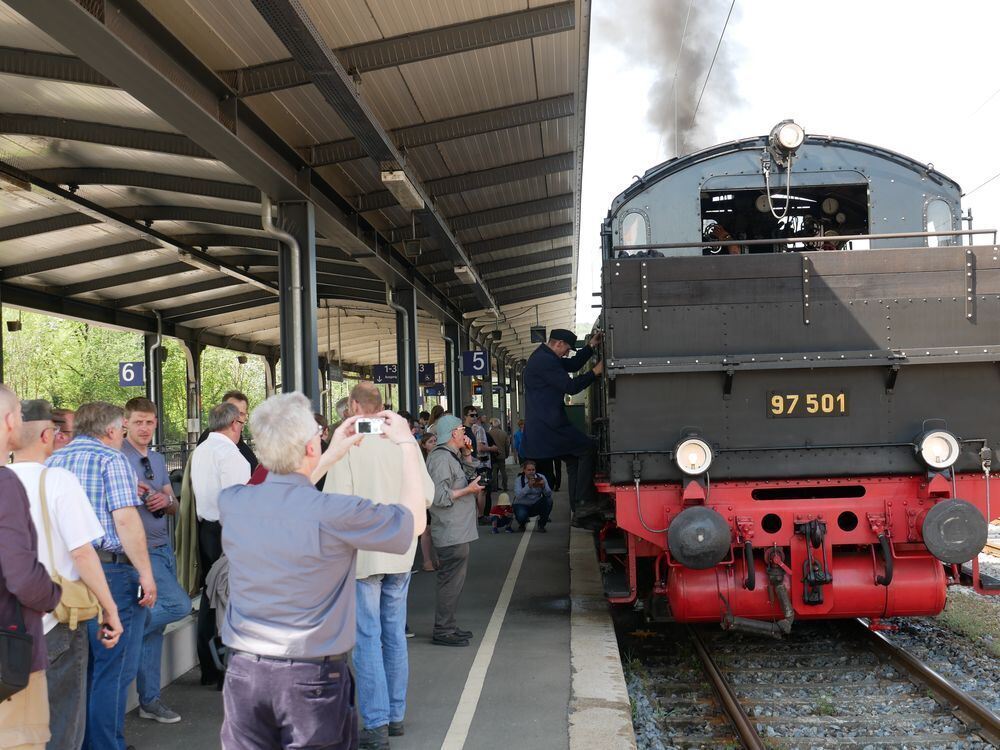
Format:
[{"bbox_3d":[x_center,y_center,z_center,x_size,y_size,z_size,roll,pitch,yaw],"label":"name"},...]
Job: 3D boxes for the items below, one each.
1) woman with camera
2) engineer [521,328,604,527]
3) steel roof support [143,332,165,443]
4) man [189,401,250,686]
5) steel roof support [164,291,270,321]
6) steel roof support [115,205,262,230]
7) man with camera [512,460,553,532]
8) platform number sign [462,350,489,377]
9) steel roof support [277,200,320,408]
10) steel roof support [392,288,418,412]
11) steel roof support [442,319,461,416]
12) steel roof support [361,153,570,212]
[{"bbox_3d":[-0.336,1.146,10.445,0.420,1.698,0.520,-2,-2,9],"label":"woman with camera"},{"bbox_3d":[0.540,0.461,12.180,0.690,1.710,0.520,-2,-2,-5],"label":"engineer"},{"bbox_3d":[-6.806,0.949,27.513,0.250,3.510,0.250,-2,-2,3],"label":"steel roof support"},{"bbox_3d":[-1.724,1.042,8.521,0.340,1.730,0.480,-1,-2,-32],"label":"man"},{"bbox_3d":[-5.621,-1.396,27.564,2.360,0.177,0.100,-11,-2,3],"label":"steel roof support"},{"bbox_3d":[-3.490,-1.865,16.869,2.355,0.220,0.100,6,-1,3],"label":"steel roof support"},{"bbox_3d":[0.473,1.759,20.310,0.580,1.017,0.680,-2,-2,3],"label":"man with camera"},{"bbox_3d":[-0.476,-0.220,27.260,0.490,0.490,0.080,-2,-2,3],"label":"platform number sign"},{"bbox_3d":[-1.699,0.274,11.820,0.300,3.510,0.300,-2,-2,3],"label":"steel roof support"},{"bbox_3d":[-1.295,0.547,19.708,0.250,3.510,0.250,-2,-2,3],"label":"steel roof support"},{"bbox_3d":[-0.902,0.763,27.251,0.300,3.510,0.300,-2,-2,3],"label":"steel roof support"},{"bbox_3d":[-0.366,-1.985,14.309,2.257,0.177,0.100,-11,-2,3],"label":"steel roof support"}]

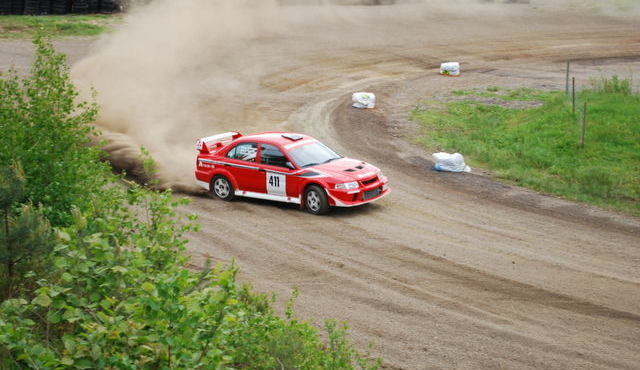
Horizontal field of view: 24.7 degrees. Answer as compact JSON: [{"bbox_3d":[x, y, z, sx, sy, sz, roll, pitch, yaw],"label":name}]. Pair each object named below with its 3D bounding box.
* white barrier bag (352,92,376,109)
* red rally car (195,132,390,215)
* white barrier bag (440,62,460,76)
[{"bbox_3d":[1.315,-2.490,43.100,0.690,0.440,0.550,-1,12,-3],"label":"white barrier bag"},{"bbox_3d":[-0.614,-0.316,30.822,4.350,1.400,1.770,8,14,38],"label":"red rally car"},{"bbox_3d":[4.490,-3.998,50.200,0.680,0.430,0.550,-1,12,-3],"label":"white barrier bag"}]

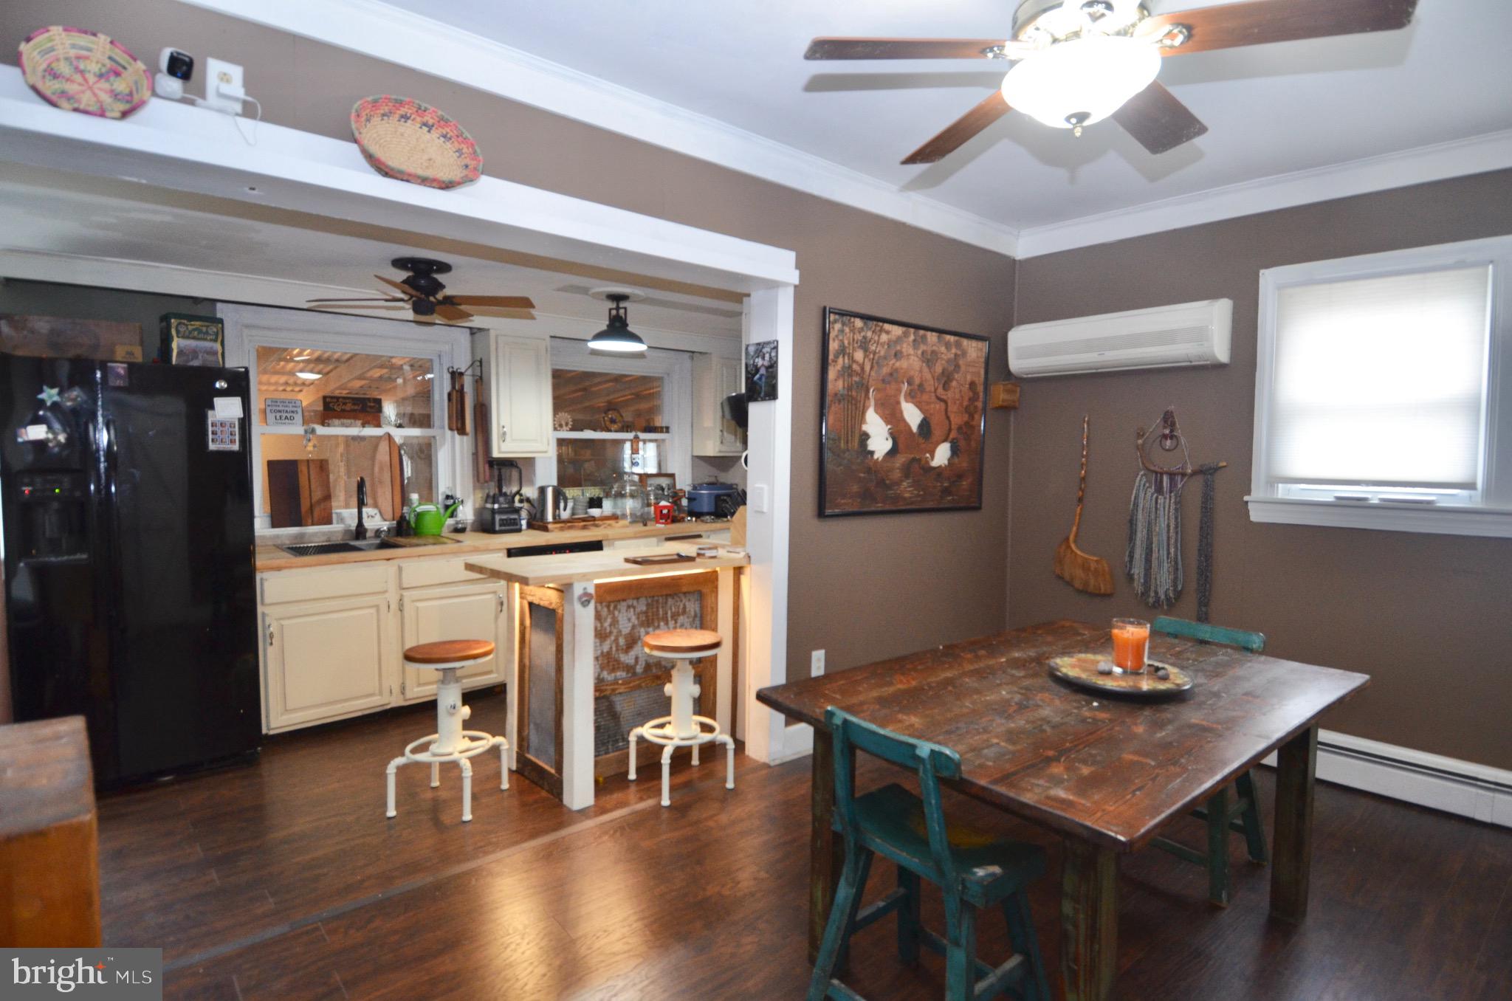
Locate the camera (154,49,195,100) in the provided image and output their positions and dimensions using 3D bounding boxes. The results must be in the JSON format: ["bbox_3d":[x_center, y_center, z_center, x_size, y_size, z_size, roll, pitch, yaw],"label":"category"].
[{"bbox_3d":[-1.432,-1.050,1.861,0.056,0.107,0.058,3,5,29],"label":"camera"}]

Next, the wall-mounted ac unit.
[{"bbox_3d":[1.882,-0.857,4.032,0.210,0.310,1.100,-2,5,-40],"label":"wall-mounted ac unit"}]

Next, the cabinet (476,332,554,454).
[{"bbox_3d":[-1.496,-0.638,4.634,0.365,0.750,0.320,-2,5,-40],"label":"cabinet"}]

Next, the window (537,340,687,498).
[{"bbox_3d":[-0.941,-0.515,5.294,1.190,1.090,0.080,-2,5,-40],"label":"window"}]

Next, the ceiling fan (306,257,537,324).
[{"bbox_3d":[-1.626,-1.017,3.680,1.070,0.250,1.070,1,4,1],"label":"ceiling fan"}]

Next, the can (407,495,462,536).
[{"bbox_3d":[-1.840,0.104,4.320,0.295,0.200,0.150,-1,4,-28],"label":"can"}]

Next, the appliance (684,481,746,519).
[{"bbox_3d":[-0.310,-0.004,5.572,0.370,0.240,0.290,-2,5,-40],"label":"appliance"}]

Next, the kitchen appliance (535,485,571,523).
[{"bbox_3d":[-1.273,0.020,4.699,0.205,0.230,0.155,-1,5,-15],"label":"kitchen appliance"}]

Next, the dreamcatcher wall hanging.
[{"bbox_3d":[2.143,0.062,3.880,0.050,1.060,0.440,-2,5,-40],"label":"dreamcatcher wall hanging"}]

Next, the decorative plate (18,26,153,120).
[{"bbox_3d":[-1.557,-0.981,1.762,0.232,0.232,0.060,-5,-12,-37],"label":"decorative plate"}]

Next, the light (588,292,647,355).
[{"bbox_3d":[-0.736,-0.957,4.038,0.310,0.270,0.310,1,4,0],"label":"light"}]

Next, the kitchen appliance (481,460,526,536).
[{"bbox_3d":[-1.532,-0.026,4.565,0.185,0.430,0.210,-3,6,-41],"label":"kitchen appliance"}]

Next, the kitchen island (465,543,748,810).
[{"bbox_3d":[-0.633,0.722,3.321,1.037,0.928,0.566,-3,6,-41],"label":"kitchen island"}]

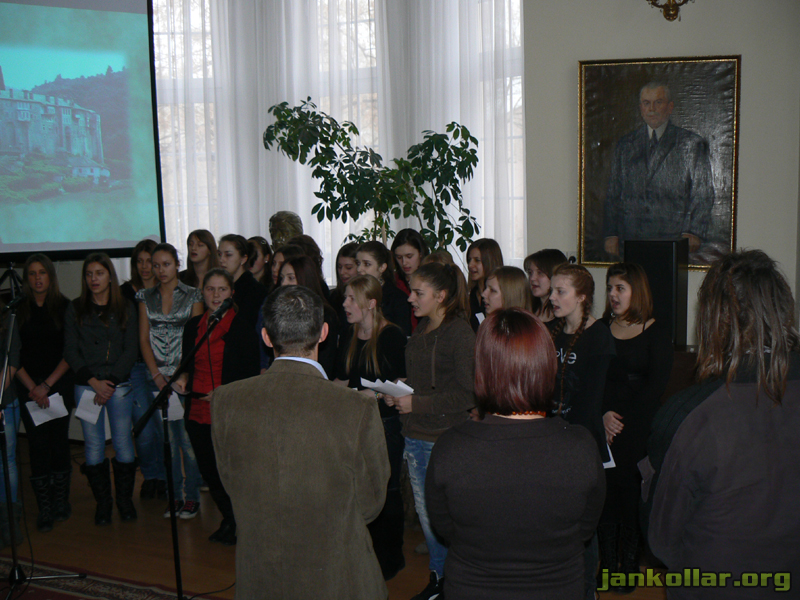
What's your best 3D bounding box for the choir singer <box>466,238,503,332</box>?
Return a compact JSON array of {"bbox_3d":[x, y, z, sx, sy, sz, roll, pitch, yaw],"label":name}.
[{"bbox_3d":[0.561,0.464,5.202,0.450,1.685,0.330,4,9,38],"label":"choir singer"}]

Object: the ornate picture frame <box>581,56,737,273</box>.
[{"bbox_3d":[1.780,-0.933,5.750,1.080,1.440,0.060,0,6,12],"label":"ornate picture frame"}]

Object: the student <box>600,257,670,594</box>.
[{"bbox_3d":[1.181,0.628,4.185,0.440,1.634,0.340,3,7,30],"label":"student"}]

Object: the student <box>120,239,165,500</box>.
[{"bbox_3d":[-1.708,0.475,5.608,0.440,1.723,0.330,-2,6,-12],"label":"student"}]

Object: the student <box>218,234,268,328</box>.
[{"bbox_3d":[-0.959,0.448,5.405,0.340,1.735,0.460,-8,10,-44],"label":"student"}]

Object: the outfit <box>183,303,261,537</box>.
[{"bbox_3d":[-1.005,0.742,4.756,0.470,1.310,0.380,2,8,25],"label":"outfit"}]

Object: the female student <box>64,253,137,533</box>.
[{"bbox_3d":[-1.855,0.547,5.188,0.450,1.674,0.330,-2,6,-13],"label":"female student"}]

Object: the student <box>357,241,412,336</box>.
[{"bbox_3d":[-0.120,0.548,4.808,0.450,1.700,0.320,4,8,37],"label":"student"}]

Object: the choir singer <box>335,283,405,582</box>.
[{"bbox_3d":[-0.140,0.653,4.270,0.390,1.565,0.470,-6,8,-31],"label":"choir singer"}]

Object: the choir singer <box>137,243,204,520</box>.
[{"bbox_3d":[-1.420,0.501,5.173,0.430,1.705,0.340,-2,7,-3],"label":"choir singer"}]

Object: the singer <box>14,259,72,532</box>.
[{"bbox_3d":[-2.159,0.566,5.082,0.410,1.668,0.320,-3,6,-16],"label":"singer"}]

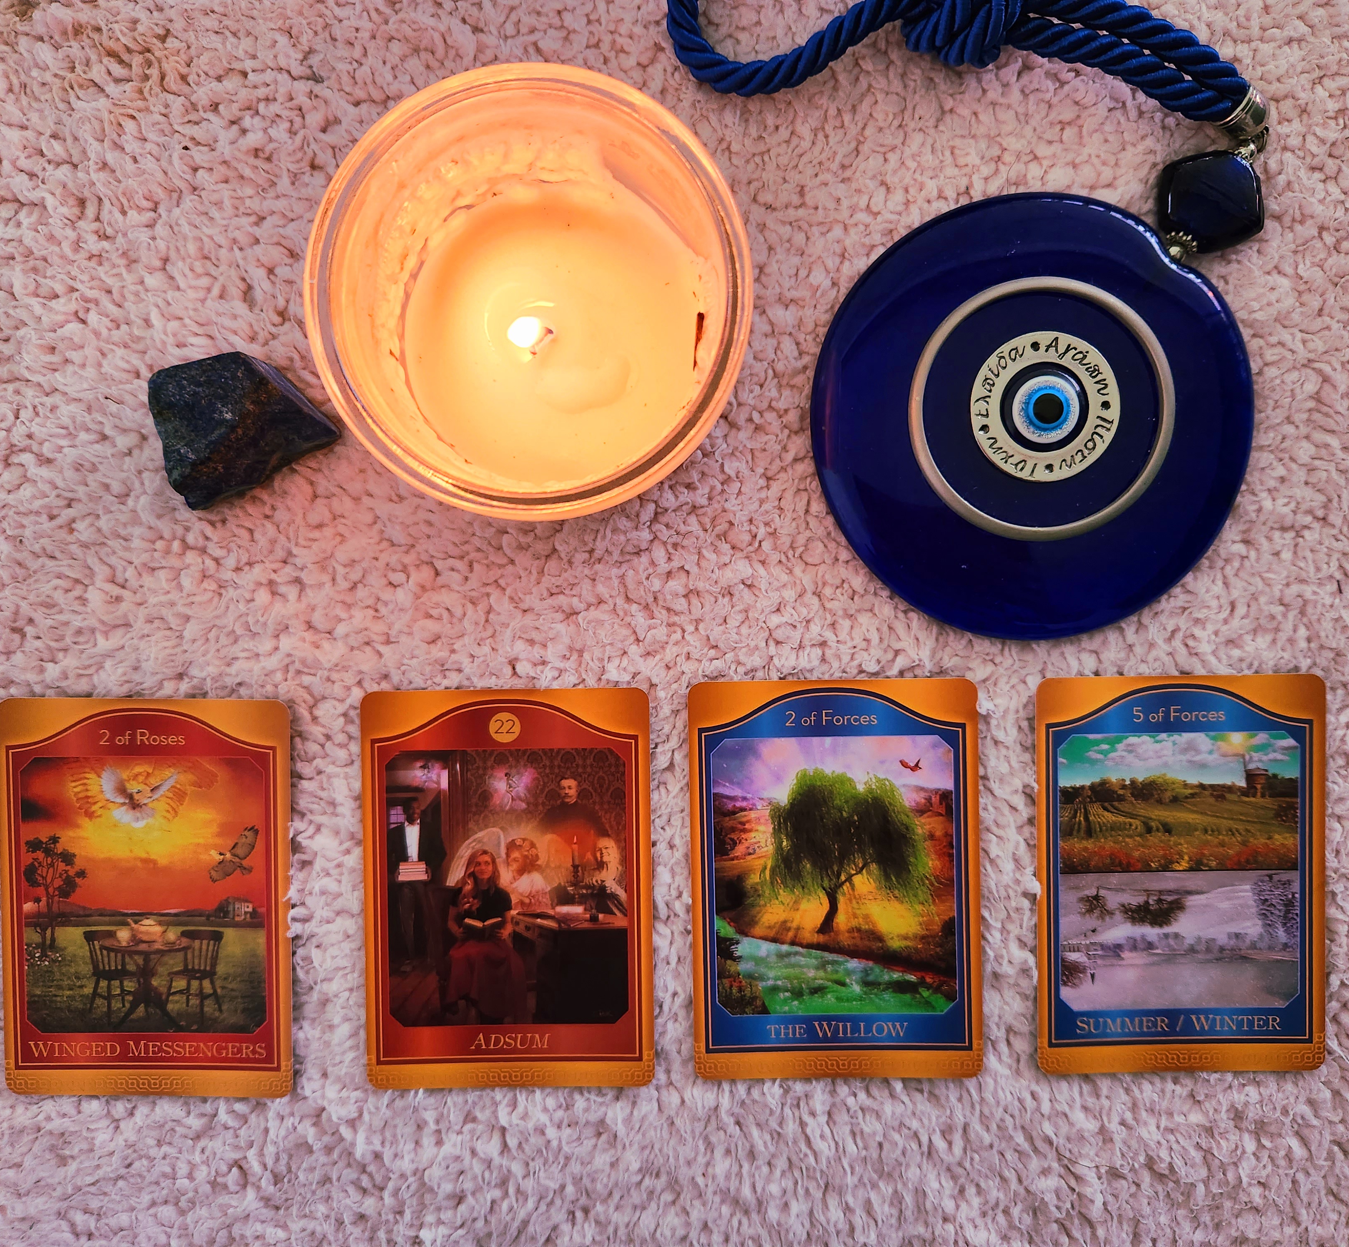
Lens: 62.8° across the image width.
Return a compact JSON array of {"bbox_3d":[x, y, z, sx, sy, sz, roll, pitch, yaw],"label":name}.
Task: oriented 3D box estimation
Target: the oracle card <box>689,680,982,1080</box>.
[{"bbox_3d":[0.040,0.063,0.270,0.071,0.001,0.098,-1,92,0],"label":"oracle card"}]

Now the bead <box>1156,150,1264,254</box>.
[{"bbox_3d":[0.126,-0.099,0.258,0.025,0.014,0.023,-3,92,0],"label":"bead"}]

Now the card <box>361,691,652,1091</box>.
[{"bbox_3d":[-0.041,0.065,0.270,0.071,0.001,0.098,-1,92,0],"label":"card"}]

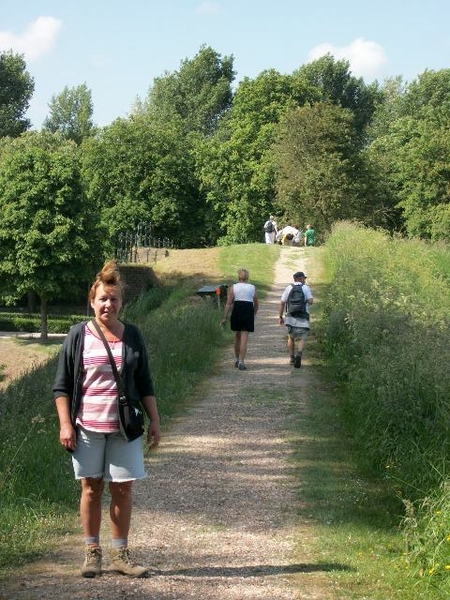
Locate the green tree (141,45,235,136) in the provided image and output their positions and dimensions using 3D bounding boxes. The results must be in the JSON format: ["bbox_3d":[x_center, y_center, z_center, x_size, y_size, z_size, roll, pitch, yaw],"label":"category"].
[{"bbox_3d":[-2.800,-9.900,125.000,8.000,18.500,7.800,0,1,0],"label":"green tree"}]

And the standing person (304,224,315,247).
[{"bbox_3d":[3.700,-2.440,73.000,0.520,1.700,0.360,0,1,-10],"label":"standing person"}]

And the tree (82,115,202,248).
[{"bbox_3d":[-4.700,-5.600,95.000,7.200,10.000,7.000,0,1,0],"label":"tree"}]

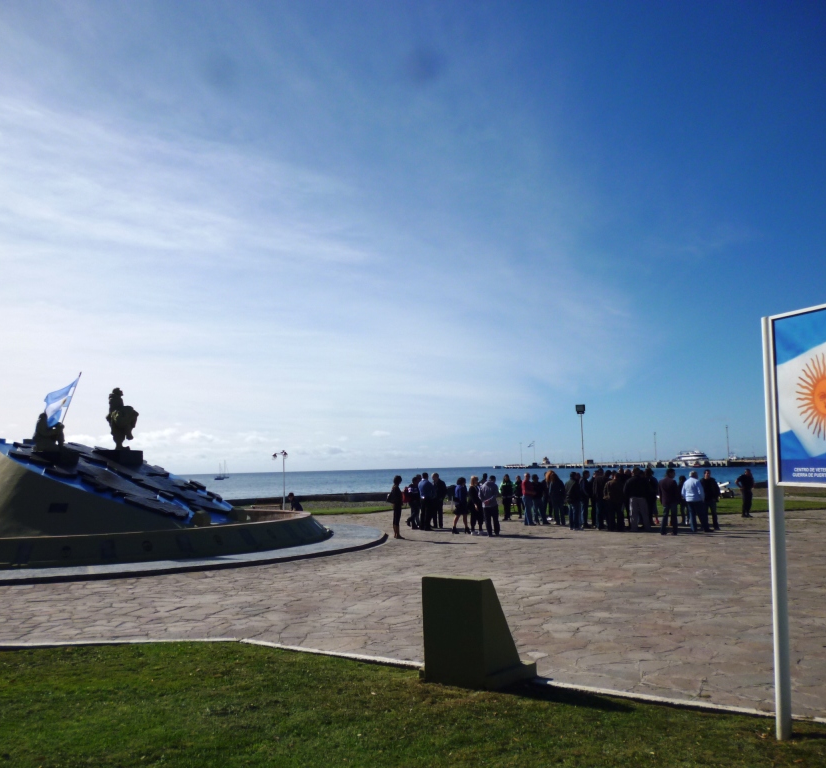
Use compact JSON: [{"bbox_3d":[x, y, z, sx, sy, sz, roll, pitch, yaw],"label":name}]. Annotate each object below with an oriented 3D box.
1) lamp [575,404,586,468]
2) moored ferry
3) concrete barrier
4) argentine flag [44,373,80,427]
[{"bbox_3d":[9.855,4.061,47.807,0.550,5.740,0.400,-3,-6,14],"label":"lamp"},{"bbox_3d":[191.060,51.341,567.184,9.000,11.579,28.000,0,-6,-18],"label":"moored ferry"},{"bbox_3d":[0.527,2.023,6.930,0.714,0.842,0.644,-6,-7,39],"label":"concrete barrier"},{"bbox_3d":[-9.785,0.534,23.091,0.900,1.413,0.450,1,-6,-23],"label":"argentine flag"}]

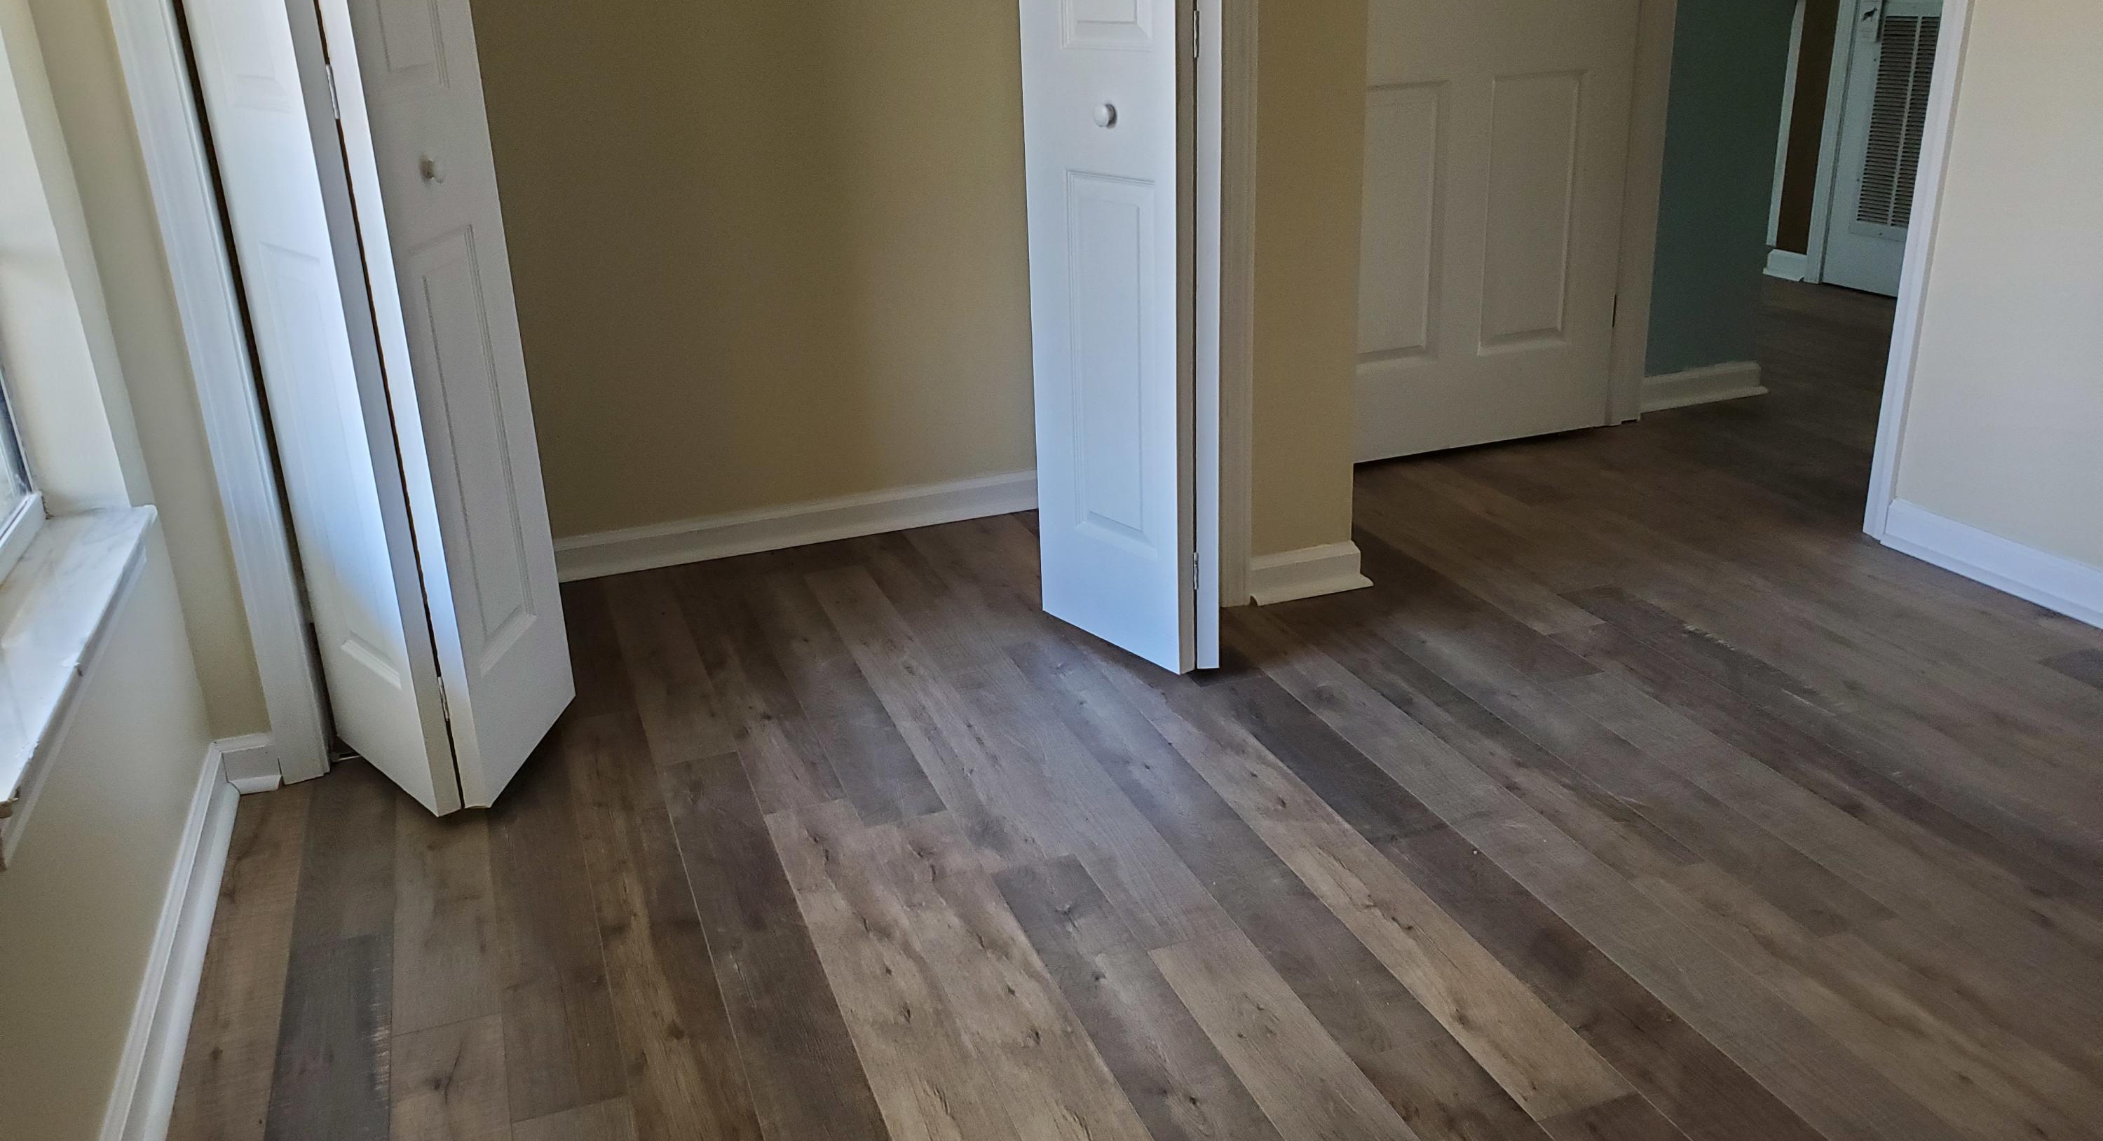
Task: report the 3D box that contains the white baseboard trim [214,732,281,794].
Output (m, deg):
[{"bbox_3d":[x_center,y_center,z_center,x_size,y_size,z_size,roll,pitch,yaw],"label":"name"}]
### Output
[{"bbox_3d":[-1.236,0.299,2.425,0.086,0.085,0.028,-9,22,-18],"label":"white baseboard trim"}]

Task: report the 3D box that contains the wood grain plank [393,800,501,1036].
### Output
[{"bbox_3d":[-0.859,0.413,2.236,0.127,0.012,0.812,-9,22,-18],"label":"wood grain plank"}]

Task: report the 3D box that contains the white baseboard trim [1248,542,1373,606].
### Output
[{"bbox_3d":[0.496,0.004,3.031,0.259,0.087,0.029,-9,22,-18],"label":"white baseboard trim"}]

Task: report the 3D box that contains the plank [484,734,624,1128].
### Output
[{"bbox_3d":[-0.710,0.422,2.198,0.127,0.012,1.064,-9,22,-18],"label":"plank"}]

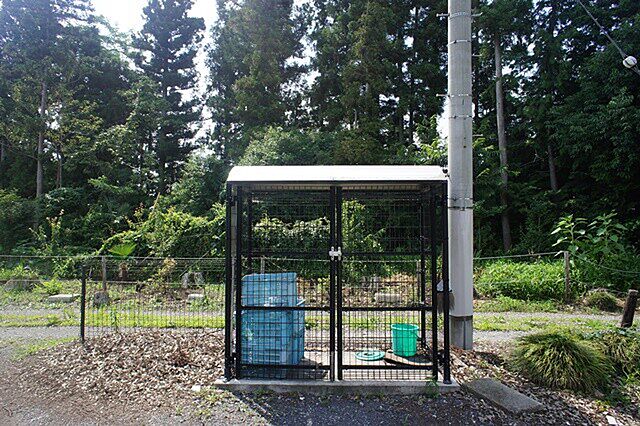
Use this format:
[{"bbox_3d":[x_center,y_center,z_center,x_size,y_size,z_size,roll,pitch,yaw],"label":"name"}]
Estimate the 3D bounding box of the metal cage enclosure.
[{"bbox_3d":[0.170,0.500,4.100,1.910,1.890,1.000,0,-1,2],"label":"metal cage enclosure"}]

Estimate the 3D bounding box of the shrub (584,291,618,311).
[{"bbox_3d":[4.650,1.420,7.050,0.570,0.330,0.520,0,-1,0],"label":"shrub"}]

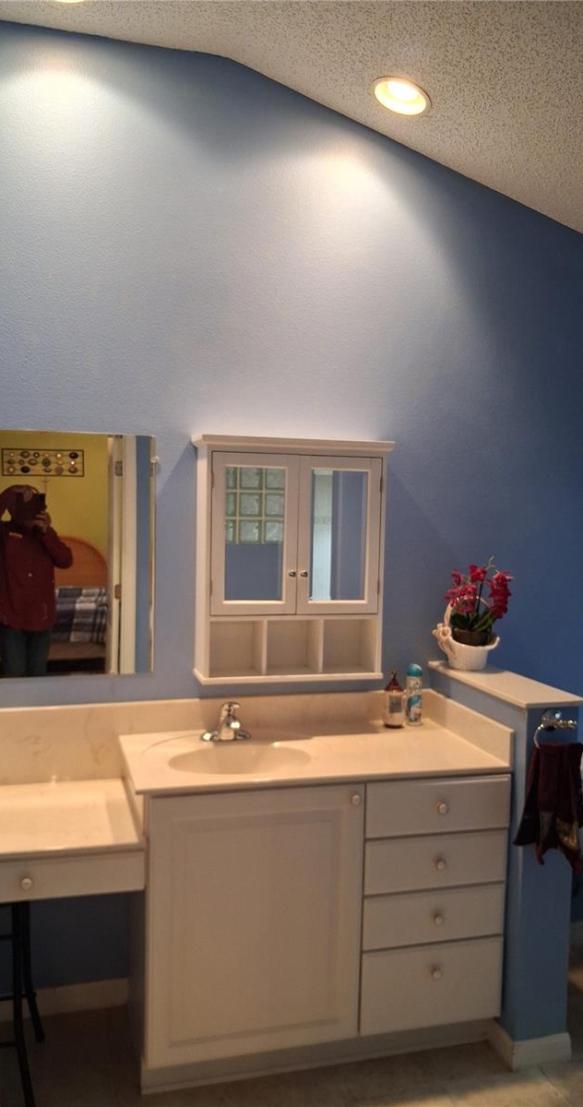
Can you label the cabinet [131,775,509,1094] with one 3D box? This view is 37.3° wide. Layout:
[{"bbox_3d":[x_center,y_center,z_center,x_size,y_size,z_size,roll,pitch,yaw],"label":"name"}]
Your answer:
[{"bbox_3d":[0.048,1.044,2.667,1.040,0.858,0.565,0,3,-15],"label":"cabinet"}]

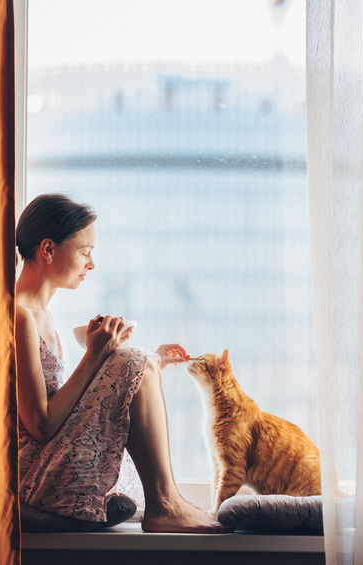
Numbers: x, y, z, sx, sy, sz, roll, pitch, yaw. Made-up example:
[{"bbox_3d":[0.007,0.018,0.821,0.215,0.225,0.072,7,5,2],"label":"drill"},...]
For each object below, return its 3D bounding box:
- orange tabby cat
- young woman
[{"bbox_3d":[0.220,0.385,5.200,0.410,0.425,0.190,0,0,0],"label":"orange tabby cat"},{"bbox_3d":[-0.188,0.208,5.130,0.635,0.875,0.450,0,0,6],"label":"young woman"}]

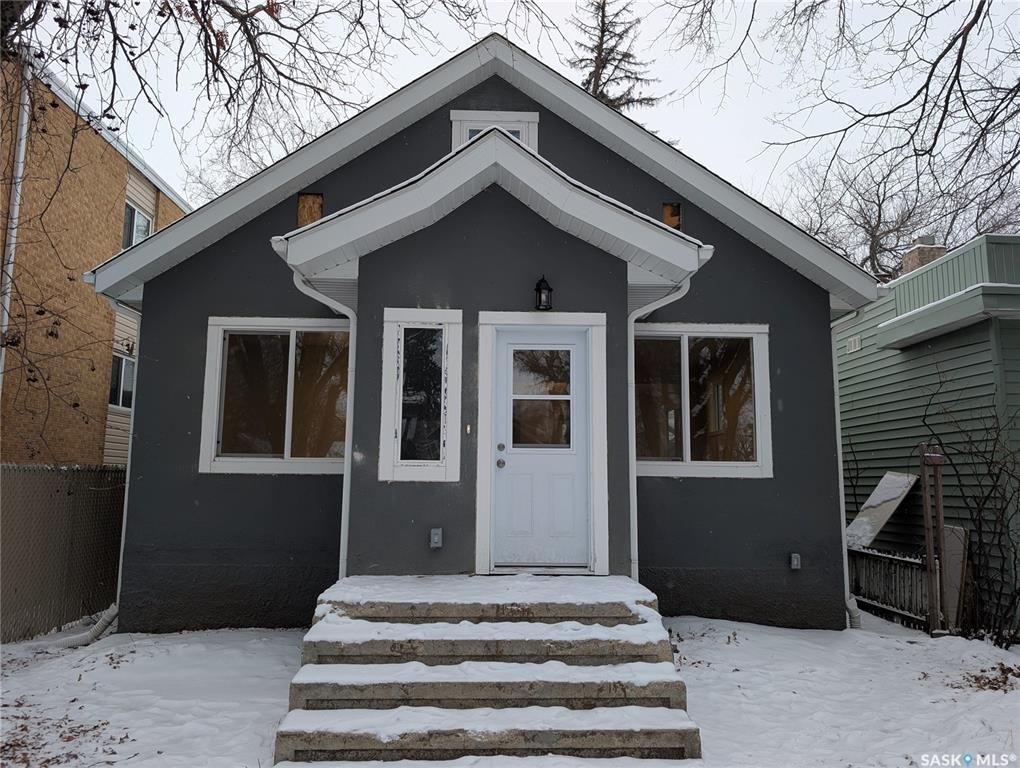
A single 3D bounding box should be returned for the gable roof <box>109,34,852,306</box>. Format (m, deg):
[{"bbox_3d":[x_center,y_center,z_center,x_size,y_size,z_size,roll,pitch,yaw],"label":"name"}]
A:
[{"bbox_3d":[-0.280,-1.887,10.908,8.090,2.890,7.020,1,-7,-2],"label":"gable roof"}]

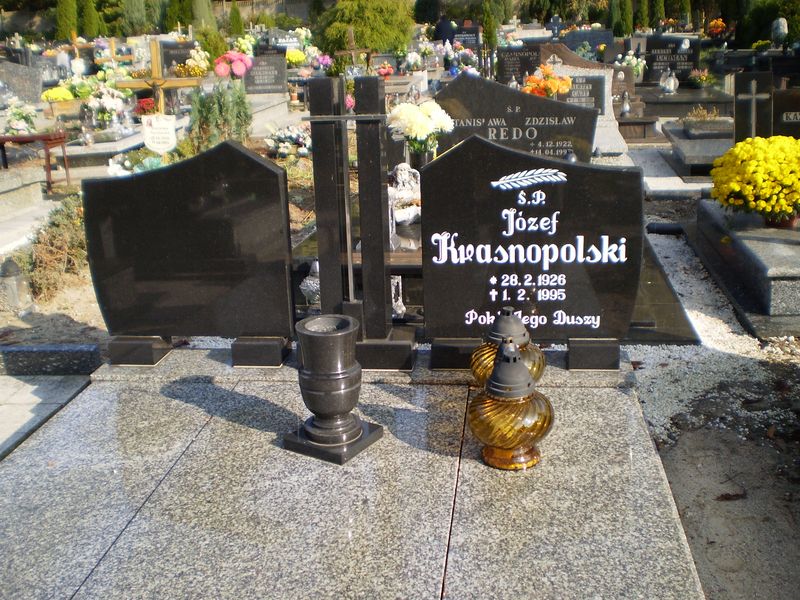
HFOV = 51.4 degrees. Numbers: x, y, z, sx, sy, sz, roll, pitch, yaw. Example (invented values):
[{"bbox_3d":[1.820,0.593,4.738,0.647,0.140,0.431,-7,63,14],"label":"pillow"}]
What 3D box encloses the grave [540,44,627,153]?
[{"bbox_3d":[1.831,-1.990,8.300,0.880,1.020,0.220,1,18,8],"label":"grave"}]

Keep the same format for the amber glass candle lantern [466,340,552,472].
[{"bbox_3d":[0.284,0.249,2.097,0.214,0.320,0.214,1,18,8],"label":"amber glass candle lantern"}]

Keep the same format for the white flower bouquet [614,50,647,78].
[{"bbox_3d":[3.131,-3.185,11.302,0.390,0.380,0.320,1,18,7],"label":"white flower bouquet"}]

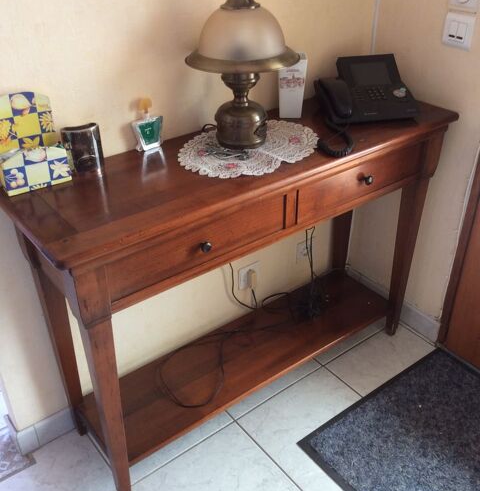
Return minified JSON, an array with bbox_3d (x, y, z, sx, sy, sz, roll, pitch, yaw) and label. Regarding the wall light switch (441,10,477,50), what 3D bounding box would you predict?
[{"bbox_3d":[0.549,-0.536,1.483,0.012,0.080,0.081,-23,40,-31],"label":"wall light switch"}]

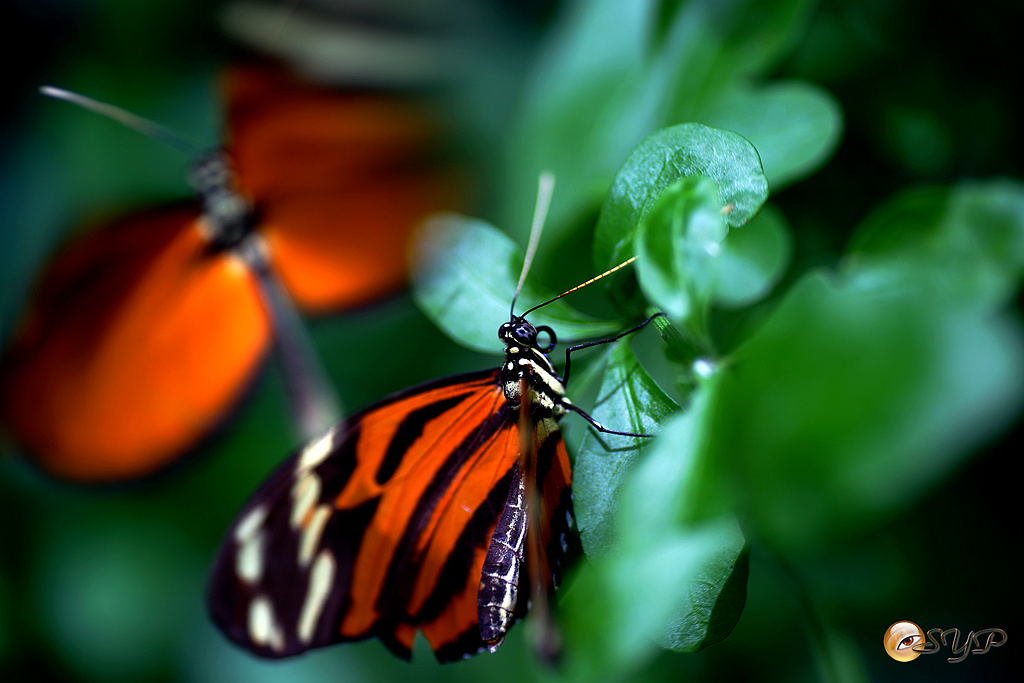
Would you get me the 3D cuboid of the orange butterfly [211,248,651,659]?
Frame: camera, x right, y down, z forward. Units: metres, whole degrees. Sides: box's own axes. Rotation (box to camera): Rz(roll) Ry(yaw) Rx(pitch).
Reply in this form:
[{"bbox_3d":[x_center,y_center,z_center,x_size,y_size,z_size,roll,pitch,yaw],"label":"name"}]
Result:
[{"bbox_3d":[-0.003,0.011,0.258,0.045,0.044,0.030,4,-2,40],"label":"orange butterfly"}]

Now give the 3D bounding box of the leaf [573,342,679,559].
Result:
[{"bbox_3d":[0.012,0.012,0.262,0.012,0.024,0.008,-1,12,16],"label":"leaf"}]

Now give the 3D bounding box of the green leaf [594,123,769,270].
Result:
[{"bbox_3d":[0.017,-0.015,0.264,0.017,0.015,0.009,5,12,-5],"label":"green leaf"}]

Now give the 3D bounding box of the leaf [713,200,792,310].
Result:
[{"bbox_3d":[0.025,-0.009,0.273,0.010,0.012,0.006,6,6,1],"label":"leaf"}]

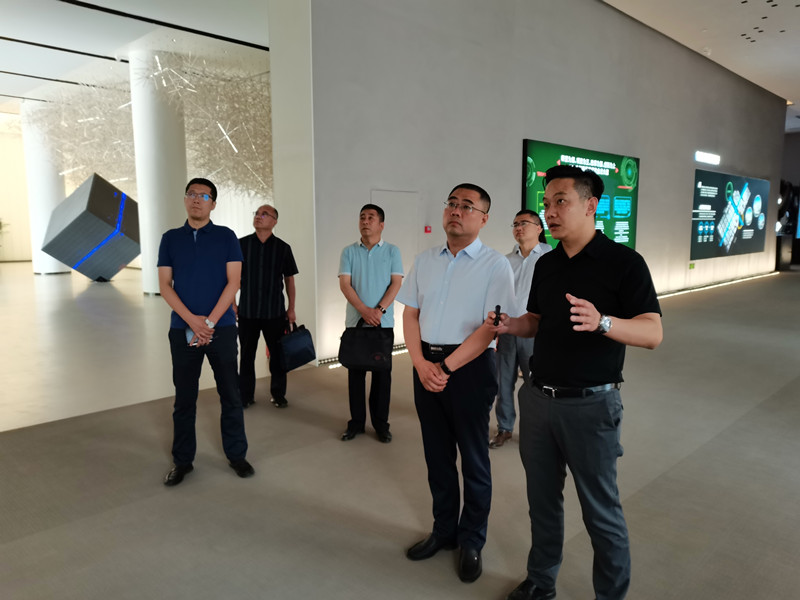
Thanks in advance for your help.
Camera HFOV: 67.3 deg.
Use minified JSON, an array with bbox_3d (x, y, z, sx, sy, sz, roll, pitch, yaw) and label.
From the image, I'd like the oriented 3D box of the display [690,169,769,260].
[{"bbox_3d":[9.550,-2.383,17.117,0.101,2.234,6.643,7,10,44],"label":"display"}]

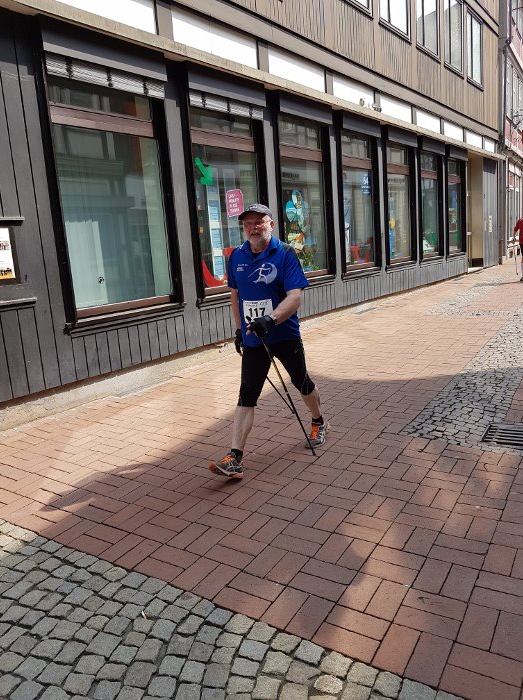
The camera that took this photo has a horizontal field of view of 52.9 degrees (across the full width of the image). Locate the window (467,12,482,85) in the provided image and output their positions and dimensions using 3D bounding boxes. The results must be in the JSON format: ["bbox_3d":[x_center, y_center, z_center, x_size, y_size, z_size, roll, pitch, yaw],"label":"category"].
[{"bbox_3d":[5.999,-8.417,14.775,0.120,1.623,1.337,5,14,37],"label":"window"}]

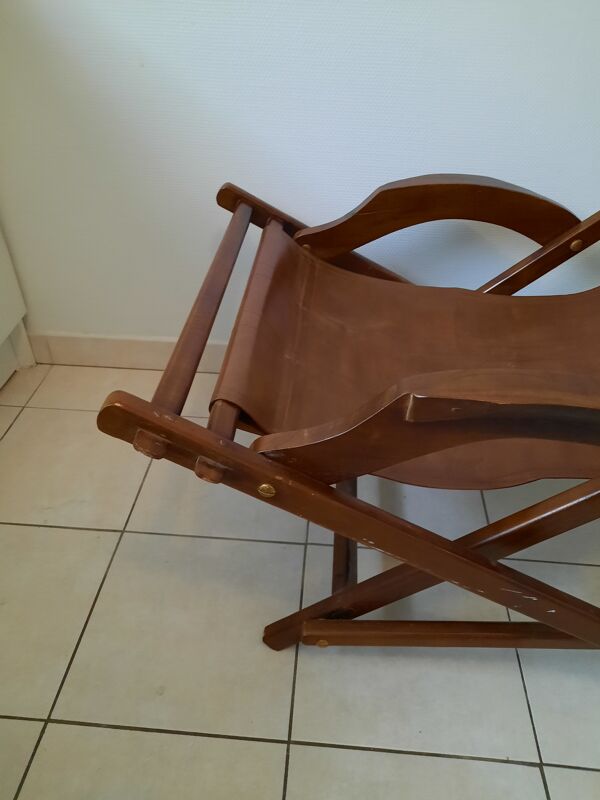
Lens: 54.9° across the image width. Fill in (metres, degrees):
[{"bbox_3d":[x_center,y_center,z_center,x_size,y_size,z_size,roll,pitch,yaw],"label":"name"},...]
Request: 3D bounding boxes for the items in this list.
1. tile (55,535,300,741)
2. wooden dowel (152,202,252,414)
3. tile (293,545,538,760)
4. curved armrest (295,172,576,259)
[{"bbox_3d":[-0.158,0.334,0.866,0.312,0.009,0.310,3,38,3],"label":"tile"},{"bbox_3d":[-0.110,-0.145,0.743,0.028,0.028,0.529,3,38,2],"label":"wooden dowel"},{"bbox_3d":[0.156,0.353,0.851,0.312,0.009,0.310,3,38,3],"label":"tile"},{"bbox_3d":[0.220,-0.288,0.925,0.457,0.137,0.049,3,38,2],"label":"curved armrest"}]

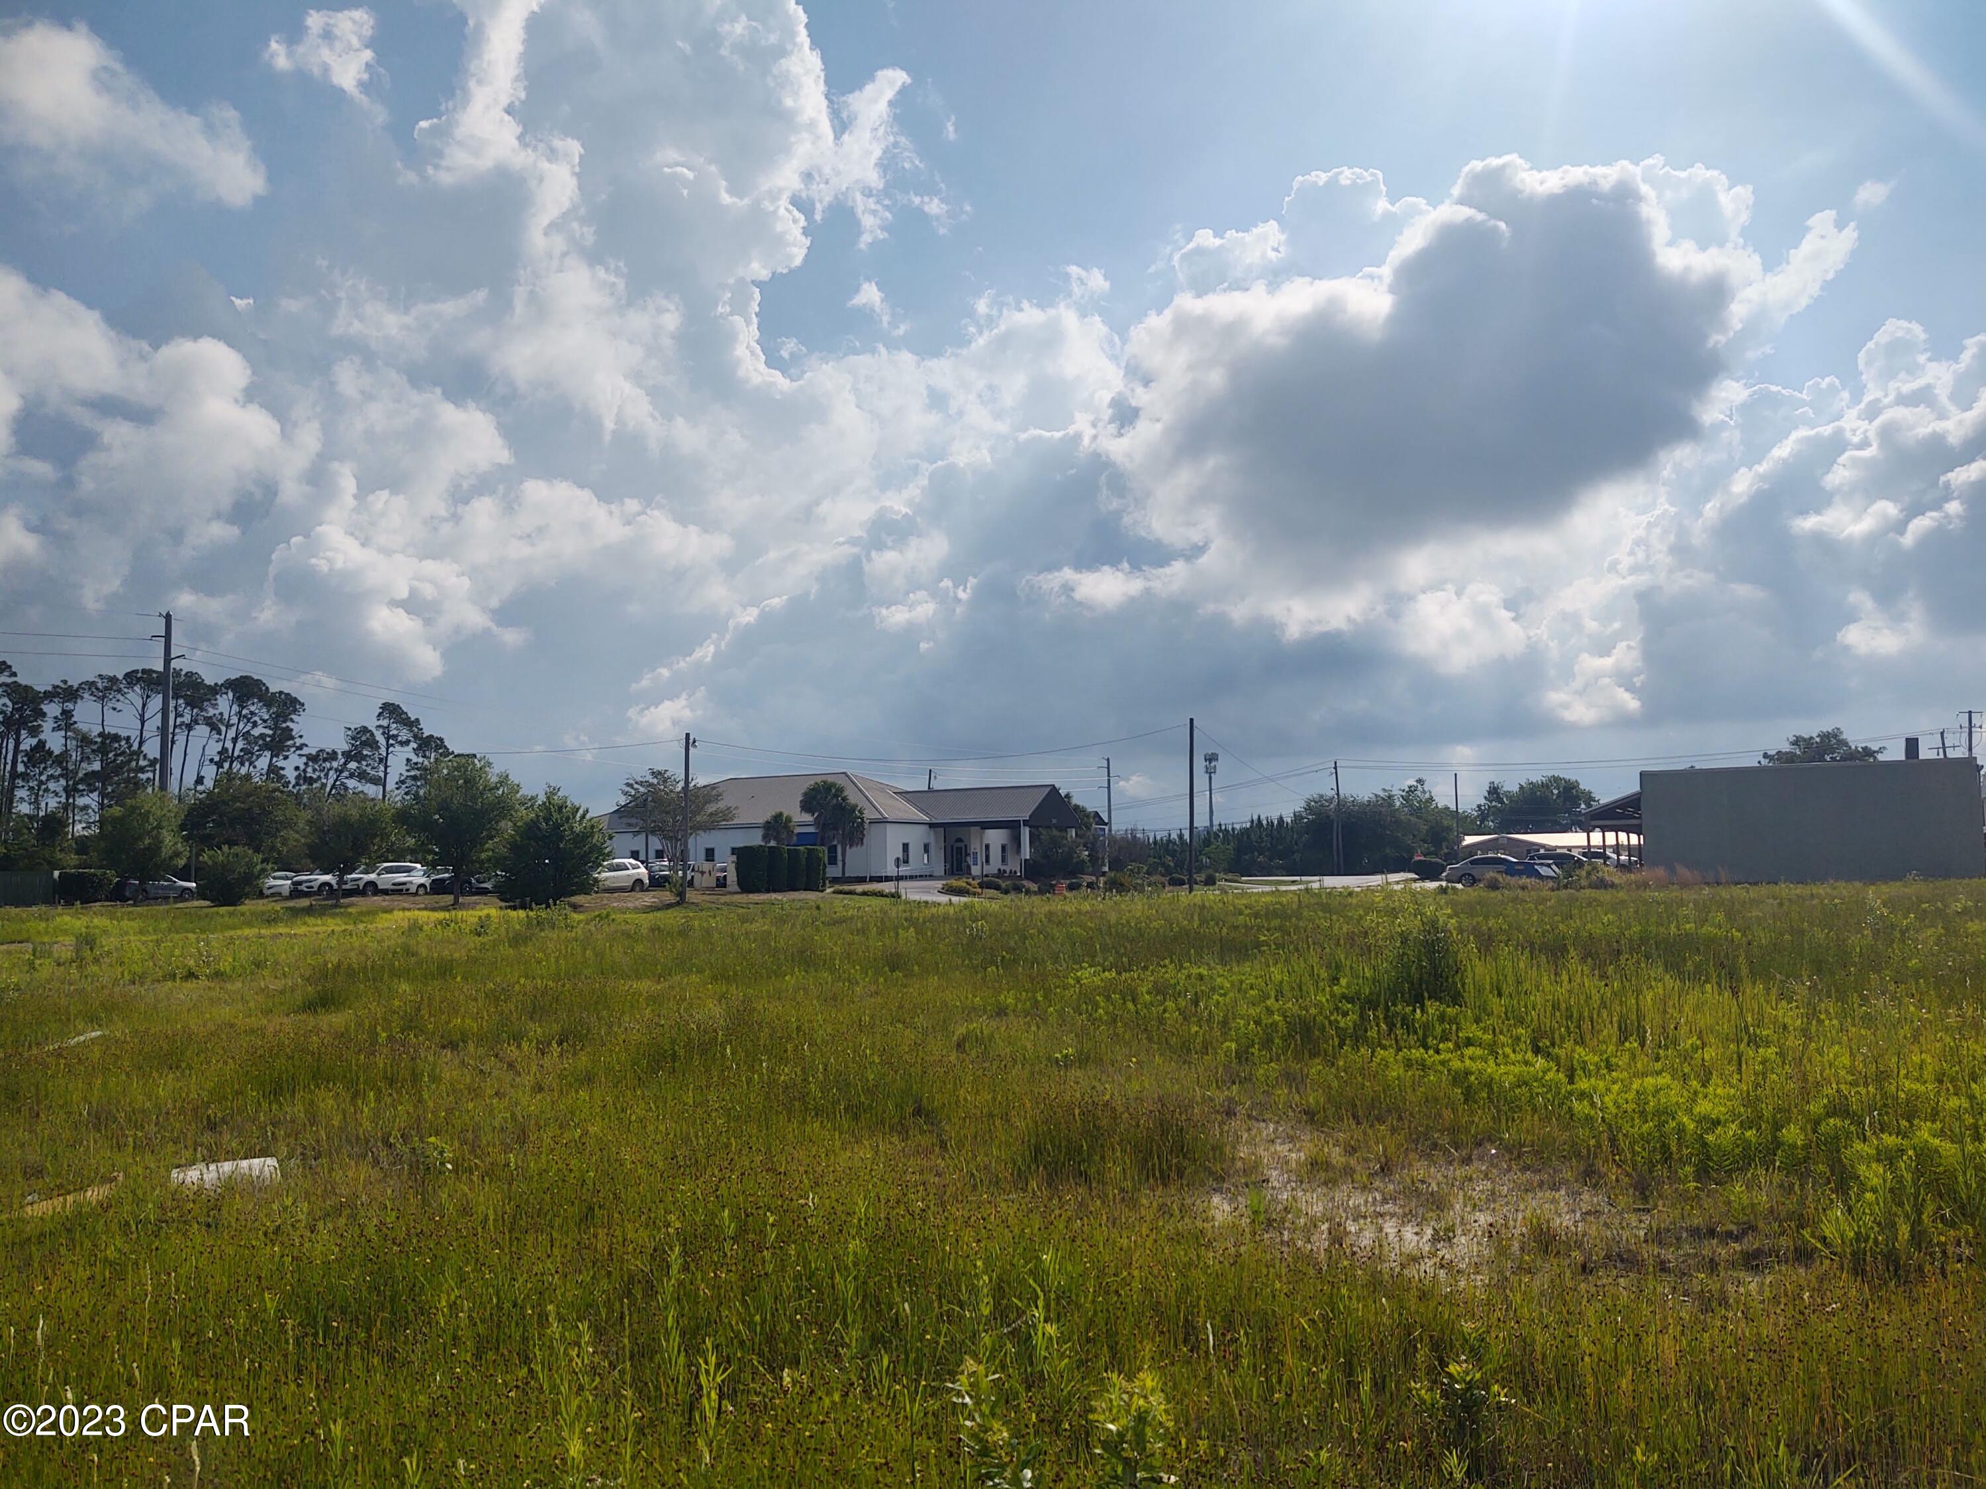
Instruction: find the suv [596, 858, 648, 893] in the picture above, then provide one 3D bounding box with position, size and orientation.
[{"bbox_3d":[-20.398,6.881,81.300,1.880,1.740,4.700,-3,-5,30],"label":"suv"}]

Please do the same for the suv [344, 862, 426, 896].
[{"bbox_3d":[-32.154,7.145,82.000,1.850,1.720,4.650,-3,-5,28],"label":"suv"}]

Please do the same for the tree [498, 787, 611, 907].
[{"bbox_3d":[-18.173,4.231,64.000,4.800,5.000,4.700,-1,-4,0],"label":"tree"}]

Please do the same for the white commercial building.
[{"bbox_3d":[-10.932,6.264,118.000,37.000,8.100,17.500,-3,-5,32],"label":"white commercial building"}]

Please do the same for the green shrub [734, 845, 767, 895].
[{"bbox_3d":[-12.227,6.289,78.000,1.600,2.350,1.600,-3,-5,30],"label":"green shrub"}]

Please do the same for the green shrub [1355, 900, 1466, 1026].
[{"bbox_3d":[3.919,2.040,14.600,1.030,1.220,1.000,-1,-4,0],"label":"green shrub"}]

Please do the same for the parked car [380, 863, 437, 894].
[{"bbox_3d":[-30.019,7.269,82.000,1.780,1.460,4.500,-3,-5,27],"label":"parked car"}]

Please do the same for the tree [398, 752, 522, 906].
[{"bbox_3d":[-22.641,3.669,66.000,5.200,6.500,5.100,-1,-4,0],"label":"tree"}]

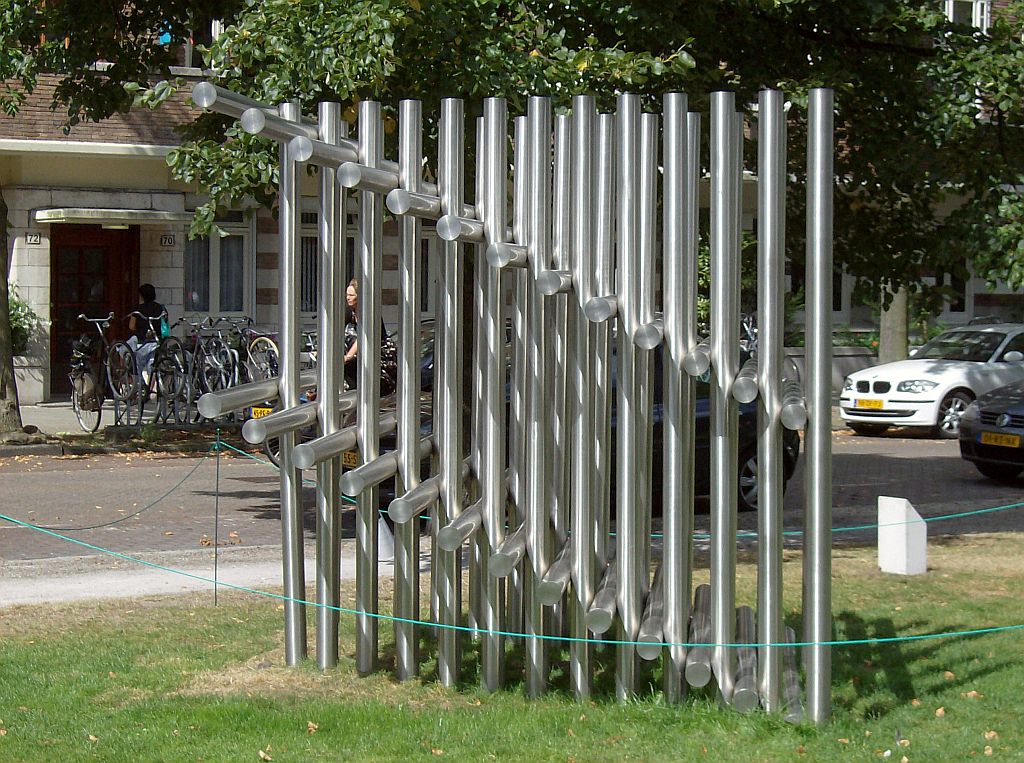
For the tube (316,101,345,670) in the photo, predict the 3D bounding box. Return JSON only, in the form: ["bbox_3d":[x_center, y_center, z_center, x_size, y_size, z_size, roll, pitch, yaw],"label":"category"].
[{"bbox_3d":[-0.846,0.023,11.696,0.102,2.665,0.102,1,3,5],"label":"tube"}]

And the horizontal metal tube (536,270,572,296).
[{"bbox_3d":[0.266,-0.456,11.235,0.100,0.100,2.500,0,3,5],"label":"horizontal metal tube"}]

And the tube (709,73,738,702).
[{"bbox_3d":[0.876,0.084,10.421,0.100,2.570,0.100,0,3,5],"label":"tube"}]

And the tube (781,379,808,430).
[{"bbox_3d":[1.248,0.084,11.343,0.102,0.102,2.500,0,3,5],"label":"tube"}]

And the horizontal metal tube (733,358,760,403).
[{"bbox_3d":[1.042,-0.029,11.184,0.100,0.100,2.500,0,3,5],"label":"horizontal metal tube"}]

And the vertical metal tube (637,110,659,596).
[{"bbox_3d":[0.657,0.001,12.166,0.102,2.615,0.102,1,3,5],"label":"vertical metal tube"}]

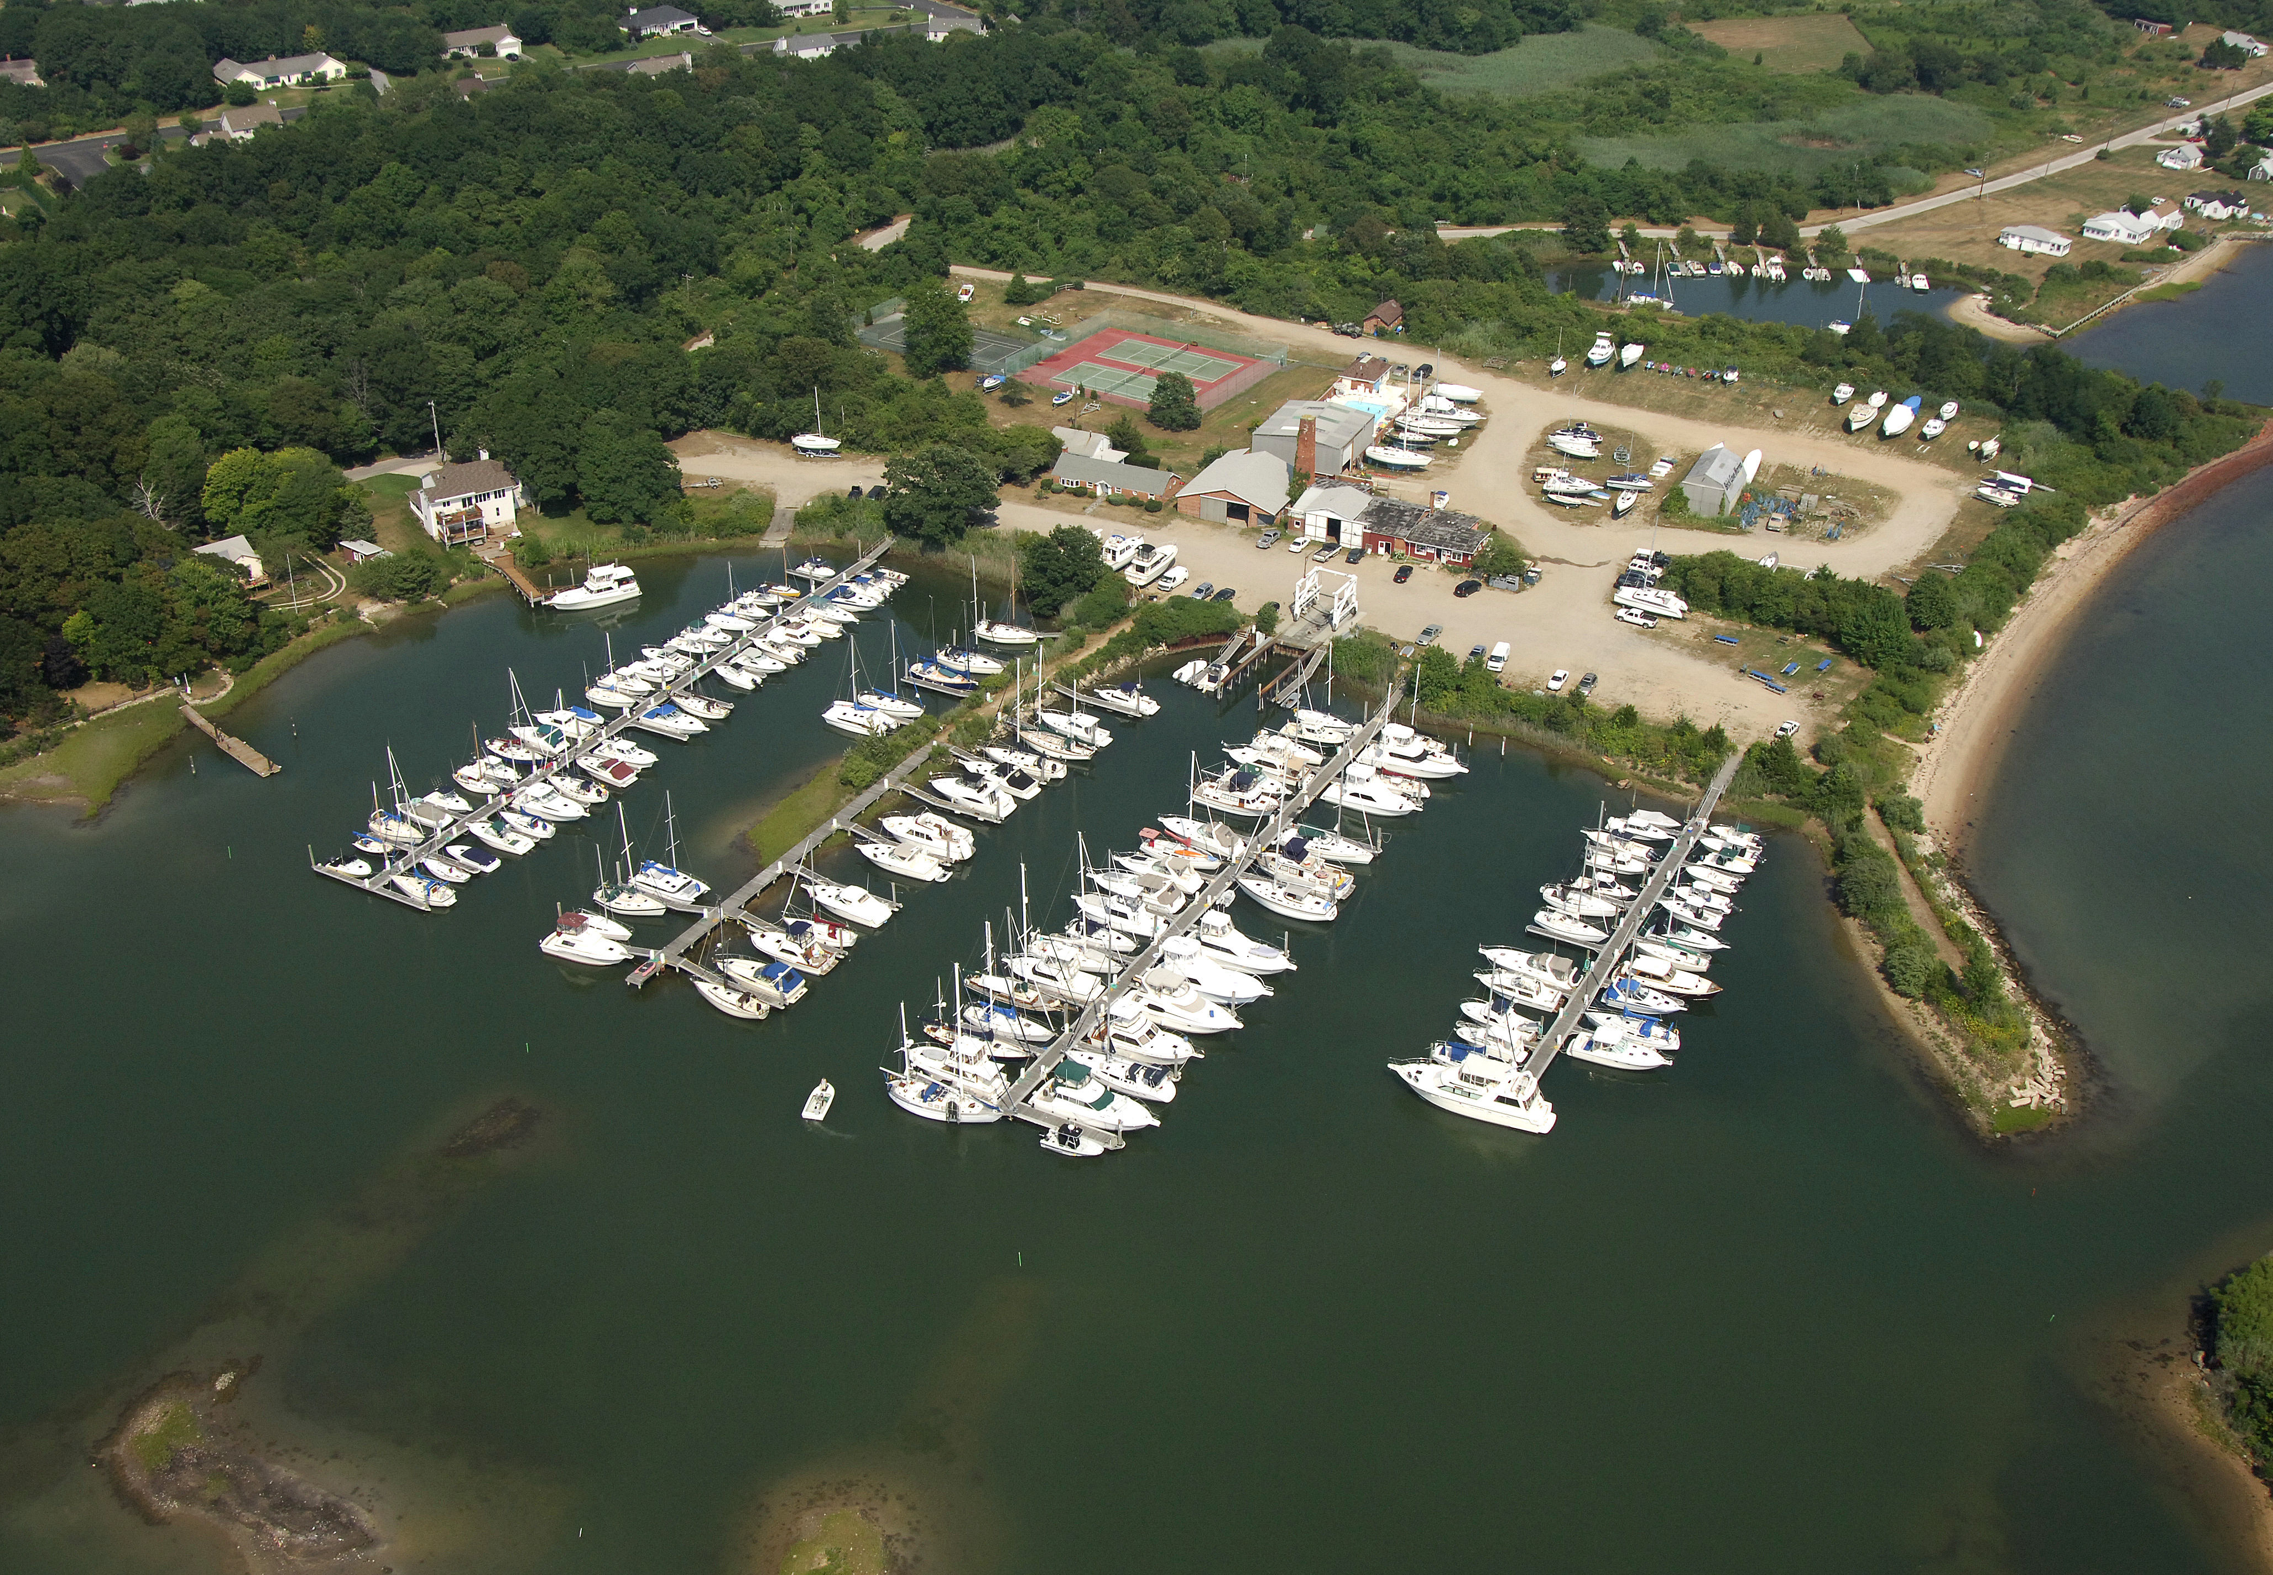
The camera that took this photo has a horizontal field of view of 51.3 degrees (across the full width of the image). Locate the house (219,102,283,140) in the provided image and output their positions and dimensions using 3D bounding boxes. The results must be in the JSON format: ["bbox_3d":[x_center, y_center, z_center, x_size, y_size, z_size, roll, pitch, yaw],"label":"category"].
[{"bbox_3d":[-197.140,-148.750,528.570,11.600,5.800,8.400,-18,35,-29],"label":"house"}]

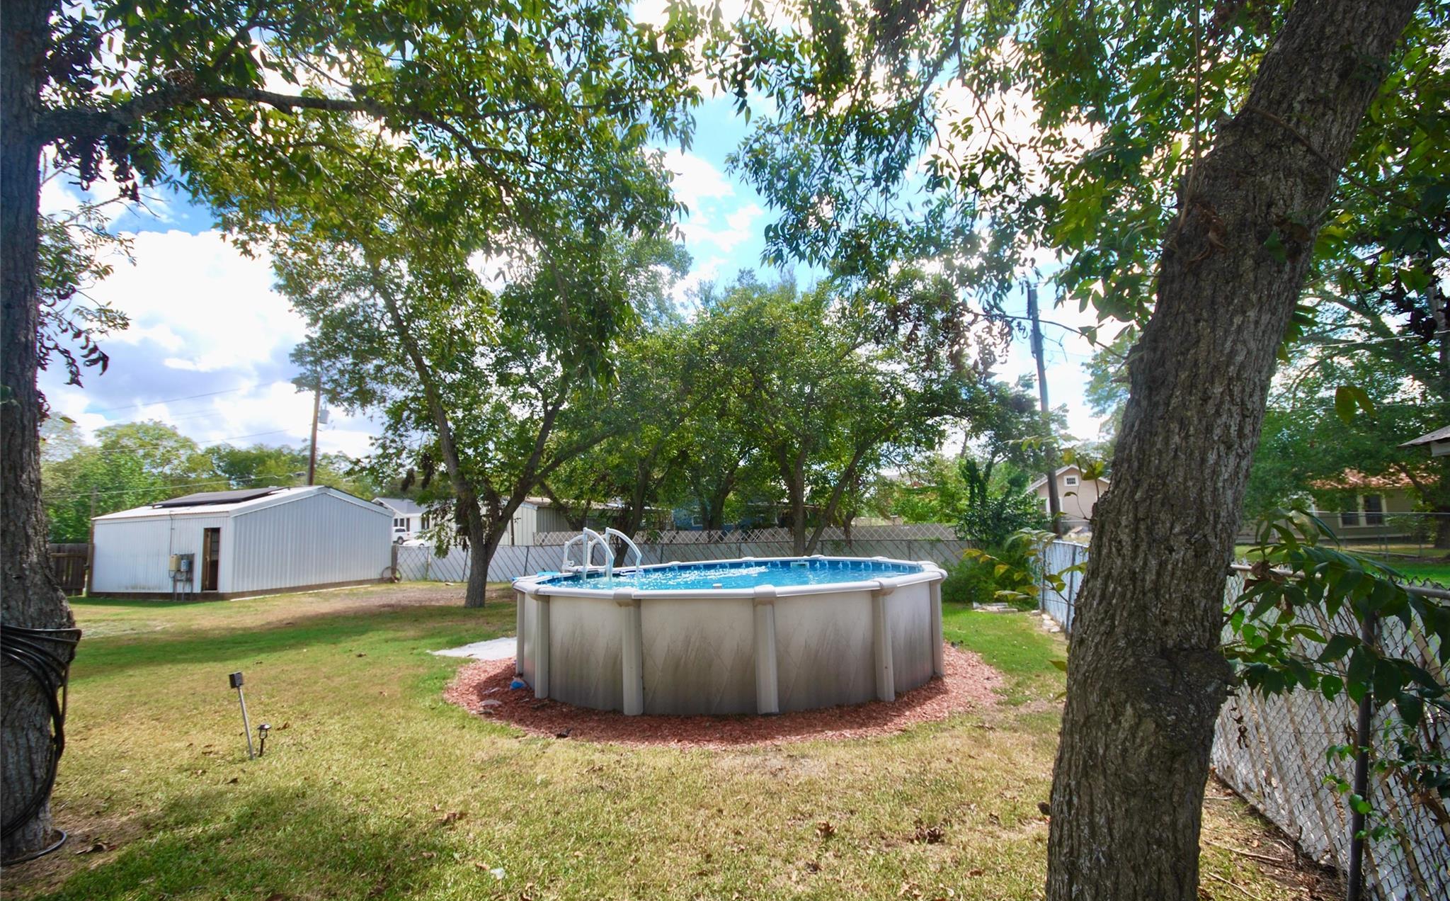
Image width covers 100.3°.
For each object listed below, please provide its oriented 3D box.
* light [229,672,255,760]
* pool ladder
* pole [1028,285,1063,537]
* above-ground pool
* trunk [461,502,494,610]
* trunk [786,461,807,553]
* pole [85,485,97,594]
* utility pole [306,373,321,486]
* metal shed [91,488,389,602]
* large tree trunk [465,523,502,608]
[{"bbox_3d":[-4.670,2.585,5.870,0.140,0.862,0.140,-11,0,-31],"label":"light"},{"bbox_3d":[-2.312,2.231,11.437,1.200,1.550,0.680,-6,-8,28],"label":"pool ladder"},{"bbox_3d":[10.558,-0.854,19.713,0.320,9.472,0.320,-6,-8,28],"label":"pole"},{"bbox_3d":[0.087,2.679,9.986,6.723,1.389,6.723,-2,-7,0],"label":"above-ground pool"},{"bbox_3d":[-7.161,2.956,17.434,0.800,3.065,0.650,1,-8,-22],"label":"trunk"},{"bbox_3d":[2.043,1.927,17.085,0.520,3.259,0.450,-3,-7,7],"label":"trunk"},{"bbox_3d":[-24.433,3.500,23.334,0.220,4.247,0.220,-9,-10,43],"label":"pole"},{"bbox_3d":[-24.039,1.038,35.238,0.320,11.796,0.320,3,-9,-34],"label":"utility pole"},{"bbox_3d":[-19.329,3.654,24.774,8.296,3.986,6.363,-4,-8,20],"label":"metal shed"},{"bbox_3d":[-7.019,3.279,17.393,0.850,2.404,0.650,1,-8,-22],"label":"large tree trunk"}]

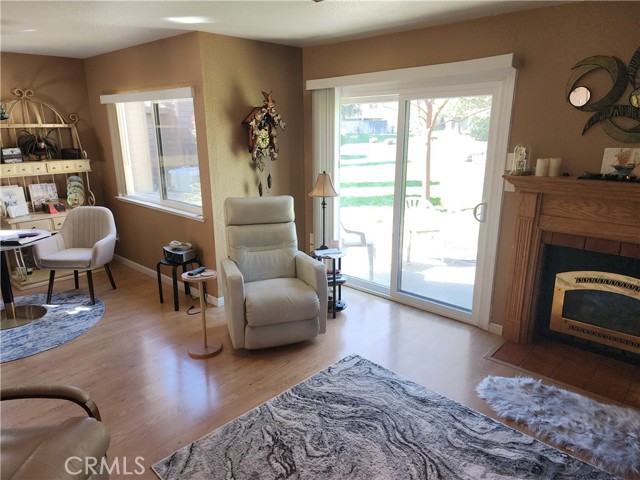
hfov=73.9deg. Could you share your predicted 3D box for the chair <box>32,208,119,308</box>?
[{"bbox_3d":[-2.463,0.156,4.370,0.590,0.880,0.630,1,16,4],"label":"chair"}]

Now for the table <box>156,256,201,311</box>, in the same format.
[{"bbox_3d":[-1.372,0.418,4.202,0.350,0.450,0.350,0,15,0],"label":"table"}]

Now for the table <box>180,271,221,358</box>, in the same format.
[{"bbox_3d":[-0.904,0.561,3.307,0.275,0.645,0.275,0,15,0],"label":"table"}]

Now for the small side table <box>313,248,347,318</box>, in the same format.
[{"bbox_3d":[0.096,0.397,3.955,0.320,0.600,0.320,-1,16,-3],"label":"small side table"}]

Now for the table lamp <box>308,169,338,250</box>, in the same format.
[{"bbox_3d":[0.034,-0.252,3.864,0.265,0.700,0.265,-1,16,-3],"label":"table lamp"}]

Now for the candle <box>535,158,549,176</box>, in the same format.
[{"bbox_3d":[1.581,-0.513,3.028,0.076,0.122,0.076,13,20,40],"label":"candle"}]

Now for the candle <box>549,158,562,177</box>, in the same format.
[{"bbox_3d":[1.645,-0.505,2.970,0.076,0.122,0.076,13,20,40],"label":"candle"}]

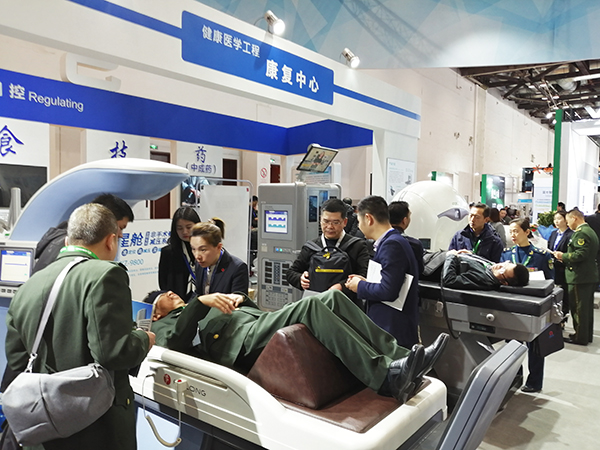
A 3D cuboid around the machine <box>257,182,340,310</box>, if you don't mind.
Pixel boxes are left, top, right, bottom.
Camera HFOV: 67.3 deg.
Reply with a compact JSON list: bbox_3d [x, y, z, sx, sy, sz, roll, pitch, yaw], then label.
[{"bbox_3d":[-0.005,0.559,4.842,0.630,1.950,0.630,2,3,40],"label":"machine"}]

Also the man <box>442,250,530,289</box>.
[{"bbox_3d":[1.220,0.378,4.135,1.660,0.300,0.520,3,4,43],"label":"man"}]

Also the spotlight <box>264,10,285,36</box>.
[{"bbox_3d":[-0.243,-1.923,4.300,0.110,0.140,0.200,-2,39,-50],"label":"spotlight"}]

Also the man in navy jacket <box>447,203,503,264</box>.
[{"bbox_3d":[1.680,0.672,4.306,0.500,1.750,0.300,2,2,33],"label":"man in navy jacket"}]

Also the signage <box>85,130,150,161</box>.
[{"bbox_3d":[-2.738,-1.169,6.800,0.050,0.720,1.000,2,3,40],"label":"signage"}]

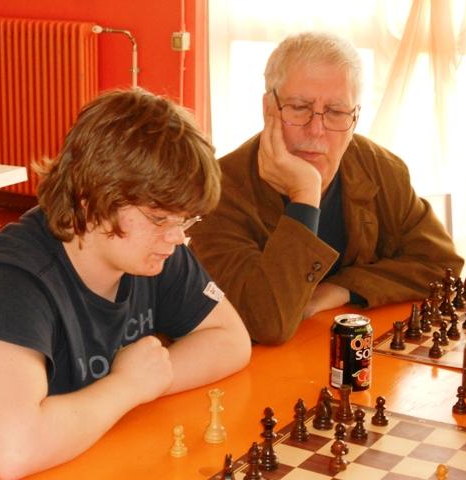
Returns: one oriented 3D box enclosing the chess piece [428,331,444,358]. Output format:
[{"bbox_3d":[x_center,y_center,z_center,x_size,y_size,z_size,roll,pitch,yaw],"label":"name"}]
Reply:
[{"bbox_3d":[0.340,0.175,2.006,0.025,0.045,0.025,1,14,0],"label":"chess piece"}]

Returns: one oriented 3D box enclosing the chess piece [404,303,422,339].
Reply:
[{"bbox_3d":[0.319,0.142,2.116,0.028,0.058,0.028,3,15,11],"label":"chess piece"}]

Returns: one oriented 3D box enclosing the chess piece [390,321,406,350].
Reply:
[{"bbox_3d":[0.283,0.163,2.056,0.024,0.045,0.024,0,14,0],"label":"chess piece"}]

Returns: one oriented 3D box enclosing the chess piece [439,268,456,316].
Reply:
[{"bbox_3d":[0.405,0.097,2.264,0.030,0.089,0.030,9,17,29],"label":"chess piece"}]

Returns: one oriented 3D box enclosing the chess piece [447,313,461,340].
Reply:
[{"bbox_3d":[0.394,0.153,2.136,0.024,0.045,0.024,0,14,0],"label":"chess piece"}]

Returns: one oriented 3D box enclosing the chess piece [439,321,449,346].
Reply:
[{"bbox_3d":[0.362,0.161,2.065,0.025,0.045,0.025,9,16,29],"label":"chess piece"}]

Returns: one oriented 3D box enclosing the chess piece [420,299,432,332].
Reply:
[{"bbox_3d":[0.345,0.134,2.144,0.024,0.058,0.024,0,14,0],"label":"chess piece"}]

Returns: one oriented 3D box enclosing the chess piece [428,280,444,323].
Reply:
[{"bbox_3d":[0.367,0.118,2.164,0.027,0.080,0.027,9,16,29],"label":"chess piece"}]

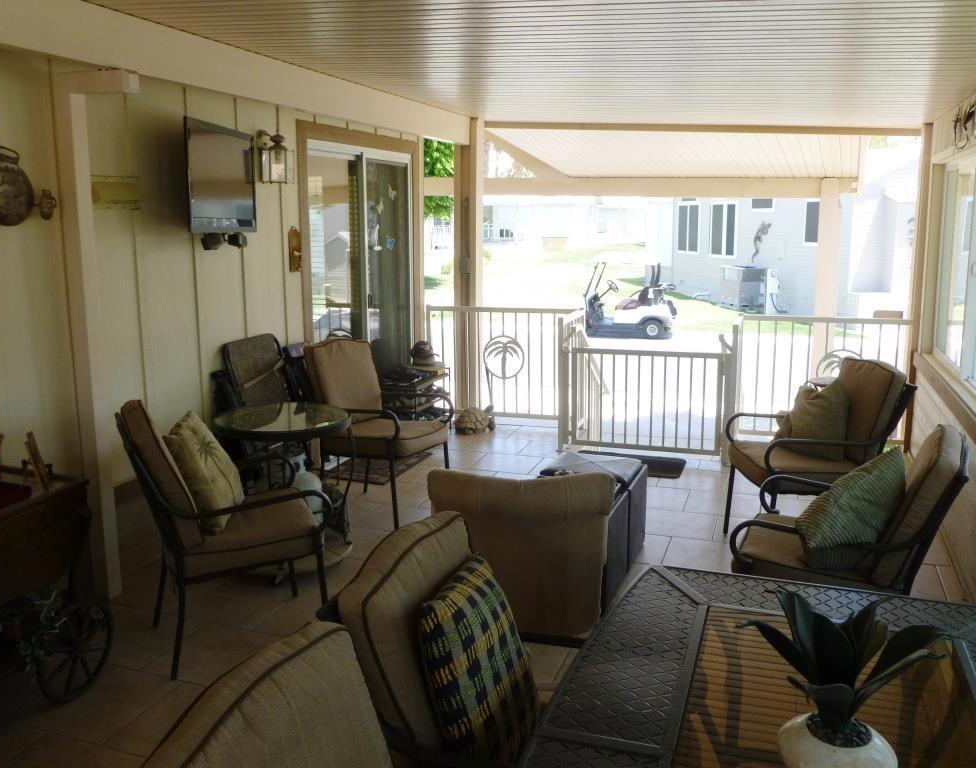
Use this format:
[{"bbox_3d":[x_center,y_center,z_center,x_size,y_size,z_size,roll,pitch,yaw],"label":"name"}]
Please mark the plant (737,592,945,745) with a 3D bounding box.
[{"bbox_3d":[0.509,0.398,1.182,0.302,0.217,0.256,0,10,0],"label":"plant"}]

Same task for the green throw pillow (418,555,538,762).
[{"bbox_3d":[-0.028,0.611,1.909,0.140,0.364,0.326,-15,2,31],"label":"green throw pillow"}]

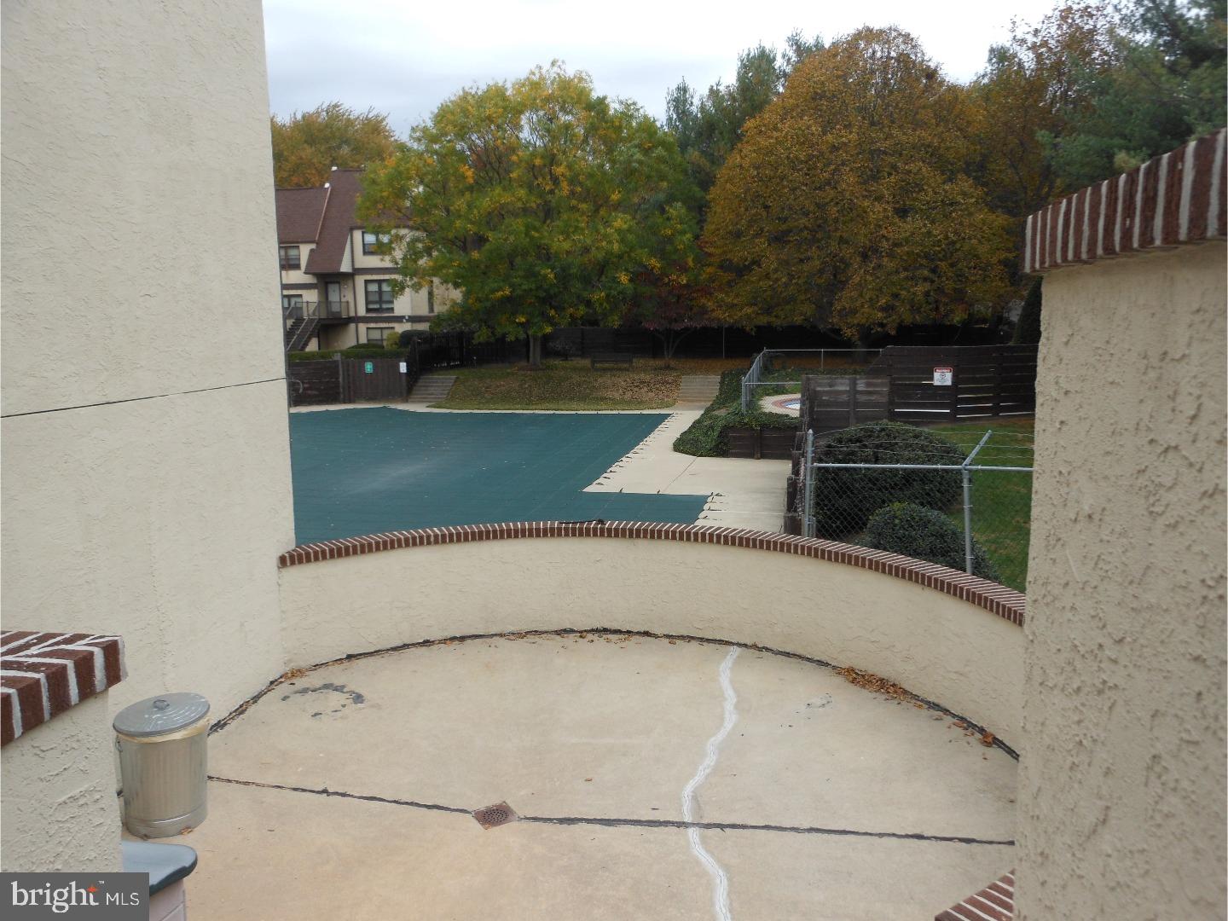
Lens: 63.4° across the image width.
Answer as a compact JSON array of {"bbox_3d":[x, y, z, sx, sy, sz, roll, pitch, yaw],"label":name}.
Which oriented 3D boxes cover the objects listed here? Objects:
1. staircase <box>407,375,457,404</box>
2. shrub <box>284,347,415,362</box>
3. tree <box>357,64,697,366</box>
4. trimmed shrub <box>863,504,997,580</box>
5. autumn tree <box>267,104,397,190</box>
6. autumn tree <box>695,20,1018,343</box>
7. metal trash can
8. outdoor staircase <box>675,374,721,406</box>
[{"bbox_3d":[-8.926,-3.511,49.024,1.830,1.170,2.000,1,8,9],"label":"staircase"},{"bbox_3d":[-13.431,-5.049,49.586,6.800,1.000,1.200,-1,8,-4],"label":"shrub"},{"bbox_3d":[-4.672,-12.978,53.618,17.990,15.820,15.500,-1,8,0],"label":"tree"},{"bbox_3d":[3.516,0.932,11.158,1.550,1.150,1.500,-1,8,0],"label":"trimmed shrub"},{"bbox_3d":[-20.939,-17.206,74.257,11.830,18.120,11.500,-1,8,0],"label":"autumn tree"},{"bbox_3d":[13.069,-13.969,53.303,16.310,17.440,14.500,-1,8,0],"label":"autumn tree"},{"bbox_3d":[-2.753,1.864,6.093,0.550,0.710,0.550,-1,8,0],"label":"metal trash can"},{"bbox_3d":[4.081,-3.384,47.064,1.850,1.170,2.000,1,8,9],"label":"outdoor staircase"}]

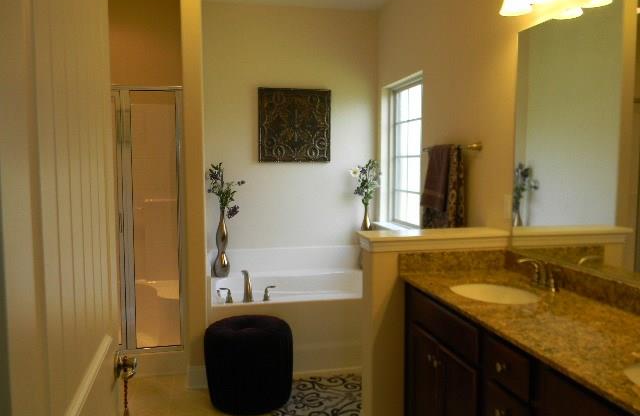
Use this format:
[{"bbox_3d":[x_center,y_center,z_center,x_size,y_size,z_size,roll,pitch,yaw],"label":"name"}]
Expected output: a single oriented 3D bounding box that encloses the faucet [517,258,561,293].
[{"bbox_3d":[0.947,0.286,2.254,0.170,0.130,0.155,-1,5,-13],"label":"faucet"}]

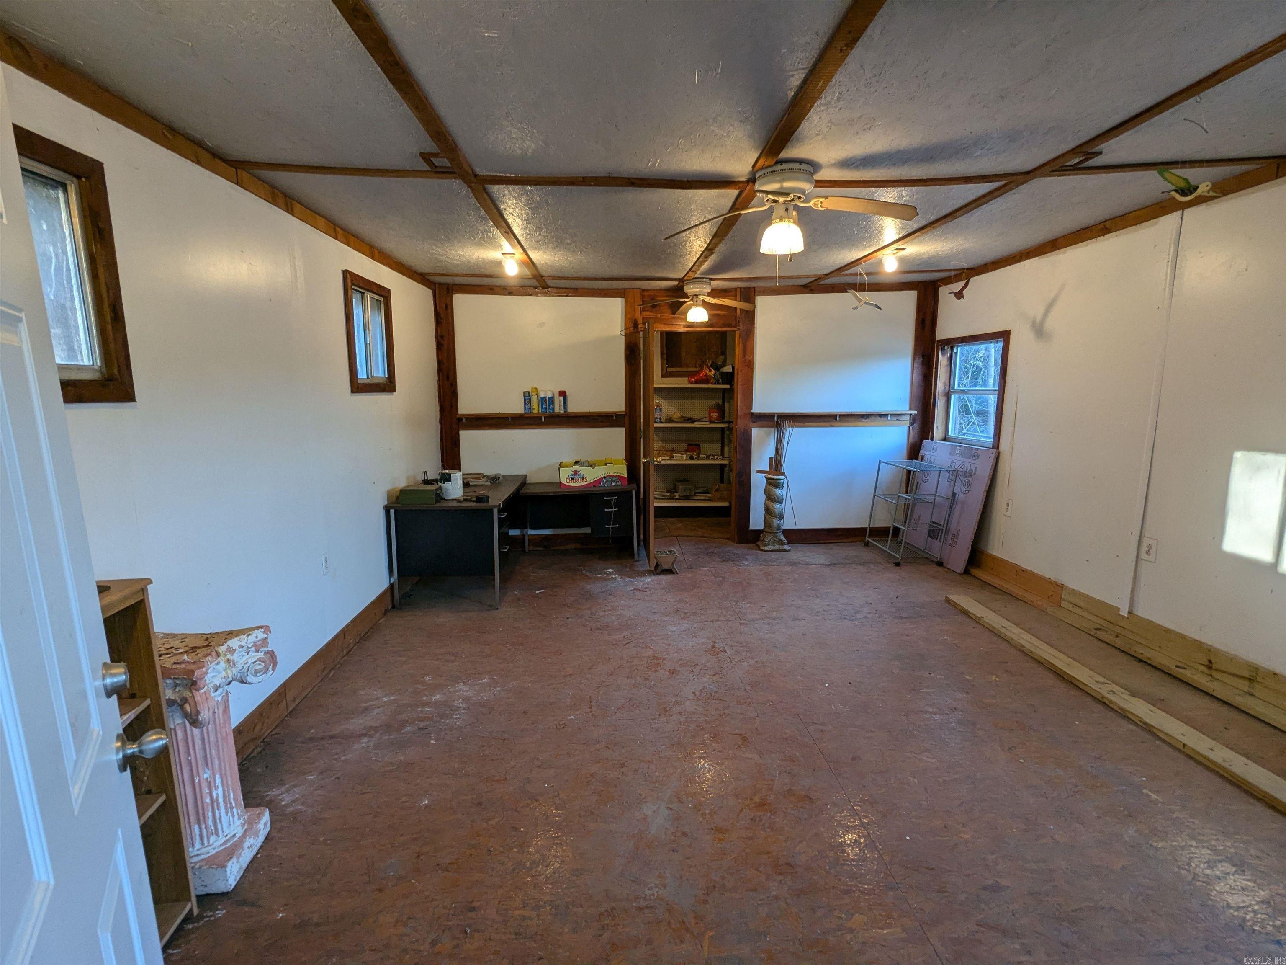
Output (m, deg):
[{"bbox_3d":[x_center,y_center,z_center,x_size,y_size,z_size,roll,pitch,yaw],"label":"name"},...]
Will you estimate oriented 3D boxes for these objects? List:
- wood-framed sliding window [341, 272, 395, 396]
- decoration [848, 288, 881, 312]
[{"bbox_3d":[-1.795,-0.948,3.886,0.070,0.718,0.727,0,9,-3],"label":"wood-framed sliding window"},{"bbox_3d":[1.641,-1.358,4.413,0.290,0.160,0.180,-4,10,-22],"label":"decoration"}]

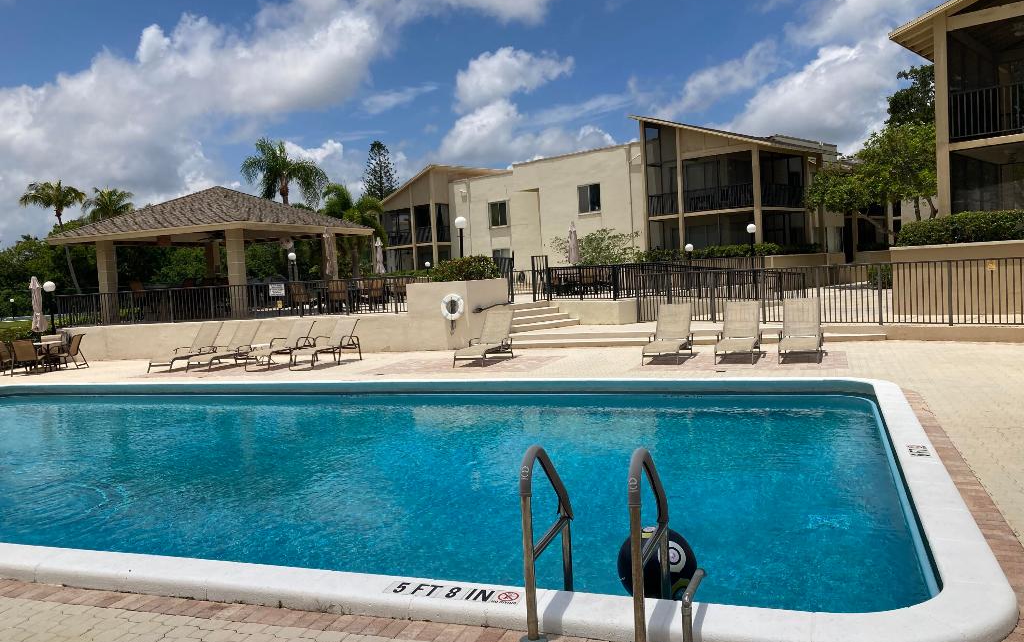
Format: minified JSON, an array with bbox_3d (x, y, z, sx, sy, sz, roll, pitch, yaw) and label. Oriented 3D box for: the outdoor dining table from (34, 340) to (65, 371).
[{"bbox_3d":[-11.550,0.884,20.650,0.740,0.720,0.740,-5,4,-29],"label":"outdoor dining table"}]

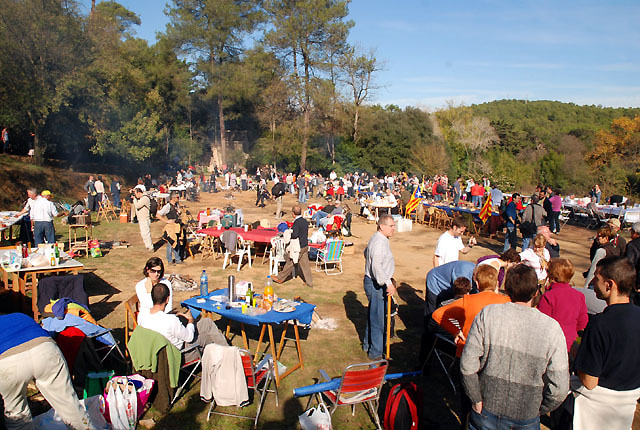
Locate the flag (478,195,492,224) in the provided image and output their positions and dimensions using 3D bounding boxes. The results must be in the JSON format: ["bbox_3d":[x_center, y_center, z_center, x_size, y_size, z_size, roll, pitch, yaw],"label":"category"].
[{"bbox_3d":[5.641,-0.192,16.400,0.450,1.000,0.250,4,6,20],"label":"flag"}]

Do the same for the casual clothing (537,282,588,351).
[{"bbox_3d":[2.124,0.889,4.213,0.450,0.620,0.290,-1,6,-11],"label":"casual clothing"}]

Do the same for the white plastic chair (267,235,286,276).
[{"bbox_3d":[-0.780,0.882,10.368,0.570,0.830,0.560,-2,5,-25],"label":"white plastic chair"}]

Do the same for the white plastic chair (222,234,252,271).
[{"bbox_3d":[-1.930,0.831,11.018,0.570,0.830,0.570,2,5,25],"label":"white plastic chair"}]

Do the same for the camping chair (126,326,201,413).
[{"bbox_3d":[-1.490,1.411,4.749,0.570,0.820,0.600,4,7,37],"label":"camping chair"}]

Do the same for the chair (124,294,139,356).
[{"bbox_3d":[-1.840,1.335,5.400,0.500,0.800,0.450,3,6,11],"label":"chair"}]

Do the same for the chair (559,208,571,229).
[{"bbox_3d":[8.833,0.101,17.488,0.460,0.820,0.520,-6,8,-45],"label":"chair"}]

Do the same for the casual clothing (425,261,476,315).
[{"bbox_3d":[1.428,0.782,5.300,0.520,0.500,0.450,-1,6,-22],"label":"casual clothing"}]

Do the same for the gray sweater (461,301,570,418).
[{"bbox_3d":[1.140,0.831,2.840,0.570,0.630,0.320,4,6,25],"label":"gray sweater"}]

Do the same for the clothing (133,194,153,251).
[{"bbox_3d":[-4.640,0.185,12.600,0.500,1.460,0.480,0,6,-17],"label":"clothing"}]

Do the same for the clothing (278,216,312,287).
[{"bbox_3d":[-0.469,0.713,9.400,0.620,1.380,0.500,3,5,30],"label":"clothing"}]

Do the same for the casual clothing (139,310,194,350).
[{"bbox_3d":[-1.460,1.089,4.756,0.480,0.580,0.400,4,7,37],"label":"casual clothing"}]

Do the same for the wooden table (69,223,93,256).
[{"bbox_3d":[-6.271,0.632,12.519,0.470,0.770,0.500,-1,6,-11],"label":"wooden table"}]

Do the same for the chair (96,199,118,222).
[{"bbox_3d":[-8.856,-0.170,20.020,0.600,0.850,0.480,3,7,30],"label":"chair"}]

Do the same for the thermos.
[{"bbox_3d":[-0.969,0.813,5.300,0.078,0.310,0.078,0,4,0],"label":"thermos"}]

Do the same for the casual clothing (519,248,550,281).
[{"bbox_3d":[3.073,0.701,6.900,0.440,0.470,0.320,4,6,24],"label":"casual clothing"}]

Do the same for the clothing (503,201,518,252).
[{"bbox_3d":[5.458,0.319,13.800,0.380,1.450,0.450,3,6,17],"label":"clothing"}]

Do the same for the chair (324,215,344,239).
[{"bbox_3d":[0.448,0.349,15.000,0.600,0.800,0.550,-1,6,-24],"label":"chair"}]

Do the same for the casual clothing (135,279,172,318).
[{"bbox_3d":[-1.817,0.943,5.250,0.410,0.520,0.280,-2,7,-30],"label":"casual clothing"}]

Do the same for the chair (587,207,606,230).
[{"bbox_3d":[10.083,0.076,17.536,0.580,0.880,0.620,6,8,45],"label":"chair"}]

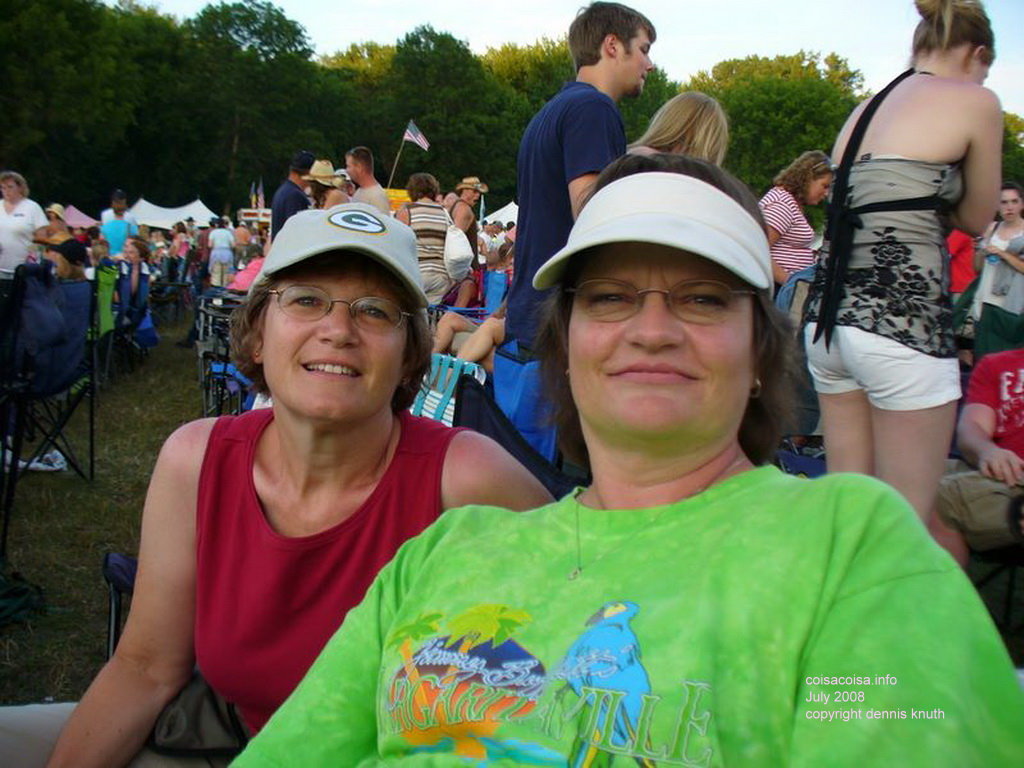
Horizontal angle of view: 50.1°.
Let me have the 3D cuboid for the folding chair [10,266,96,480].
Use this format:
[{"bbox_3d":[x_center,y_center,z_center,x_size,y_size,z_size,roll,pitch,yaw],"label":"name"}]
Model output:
[{"bbox_3d":[-2.111,-0.050,4.720,0.560,0.920,0.660,2,7,14],"label":"folding chair"}]

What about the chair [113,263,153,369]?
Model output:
[{"bbox_3d":[-3.260,-0.555,9.000,0.580,0.920,0.680,2,7,10],"label":"chair"}]

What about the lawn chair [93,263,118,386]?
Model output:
[{"bbox_3d":[-3.139,-0.450,8.000,0.580,0.920,0.680,2,7,10],"label":"lawn chair"}]

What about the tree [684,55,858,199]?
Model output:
[{"bbox_3d":[11.872,-9.846,50.598,8.600,10.665,8.000,1,6,0],"label":"tree"}]

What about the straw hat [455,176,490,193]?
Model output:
[{"bbox_3d":[-0.385,-1.896,10.400,0.370,0.150,0.320,10,8,7],"label":"straw hat"}]

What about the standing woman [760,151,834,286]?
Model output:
[{"bbox_3d":[1.612,-0.513,6.291,0.520,1.630,0.460,1,6,5],"label":"standing woman"}]

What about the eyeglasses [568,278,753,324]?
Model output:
[{"bbox_3d":[0.114,-0.059,0.839,0.138,0.040,0.135,0,-1,11],"label":"eyeglasses"}]

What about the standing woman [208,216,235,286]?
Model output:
[{"bbox_3d":[-5.248,-2.207,19.891,0.480,1.620,0.330,0,6,-8],"label":"standing woman"}]

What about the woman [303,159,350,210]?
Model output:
[{"bbox_3d":[-1.478,-0.907,8.697,0.400,1.740,0.460,5,7,30],"label":"woman"}]

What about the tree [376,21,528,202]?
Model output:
[{"bbox_3d":[-3.192,-12.324,58.747,8.200,13.327,7.800,1,6,0],"label":"tree"}]

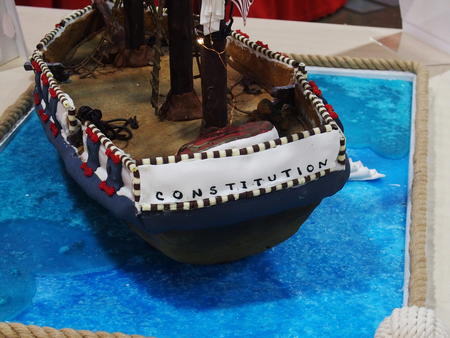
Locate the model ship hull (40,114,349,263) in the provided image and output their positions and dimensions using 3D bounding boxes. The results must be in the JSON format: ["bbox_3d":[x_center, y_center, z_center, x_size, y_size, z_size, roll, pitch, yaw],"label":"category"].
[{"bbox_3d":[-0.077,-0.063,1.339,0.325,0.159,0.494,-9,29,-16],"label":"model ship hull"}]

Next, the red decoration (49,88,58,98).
[{"bbox_3d":[-0.220,-0.097,1.267,0.008,0.009,0.013,-13,30,-22],"label":"red decoration"}]

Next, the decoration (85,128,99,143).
[{"bbox_3d":[-0.155,-0.039,1.155,0.009,0.011,0.016,-13,30,-22],"label":"decoration"}]

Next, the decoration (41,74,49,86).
[{"bbox_3d":[-0.238,-0.117,1.305,0.008,0.009,0.015,-13,30,-22],"label":"decoration"}]

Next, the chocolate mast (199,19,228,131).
[{"bbox_3d":[-0.014,-0.120,1.233,0.027,0.150,0.027,-9,29,-16],"label":"chocolate mast"}]

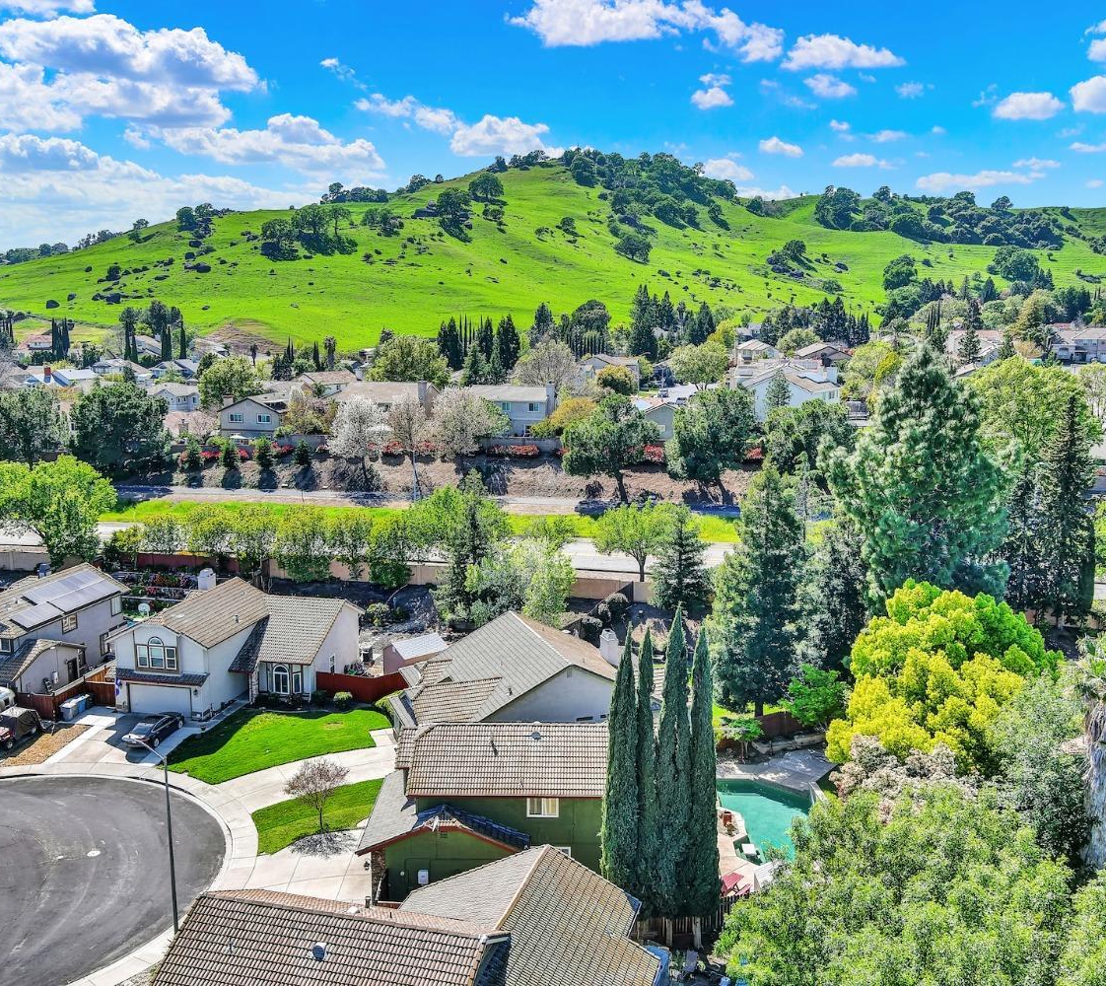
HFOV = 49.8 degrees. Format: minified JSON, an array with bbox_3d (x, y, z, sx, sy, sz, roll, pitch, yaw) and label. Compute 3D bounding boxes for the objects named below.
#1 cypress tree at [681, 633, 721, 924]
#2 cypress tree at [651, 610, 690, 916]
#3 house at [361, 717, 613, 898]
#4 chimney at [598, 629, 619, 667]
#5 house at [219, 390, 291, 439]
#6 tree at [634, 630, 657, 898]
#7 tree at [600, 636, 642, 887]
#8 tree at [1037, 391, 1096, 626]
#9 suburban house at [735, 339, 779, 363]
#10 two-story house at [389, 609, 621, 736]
[{"bbox_3d":[6.708,13.011,53.259,1.800,14.709,1.800,1,10,7],"label":"cypress tree"},{"bbox_3d":[5.394,12.652,53.309,1.800,15.415,1.800,1,10,6],"label":"cypress tree"},{"bbox_3d":[-3.302,15.702,62.691,13.800,7.350,10.600,0,9,1],"label":"house"},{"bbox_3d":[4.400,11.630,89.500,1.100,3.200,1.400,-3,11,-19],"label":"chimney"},{"bbox_3d":[-43.874,-11.405,185.037,10.590,7.800,13.000,2,9,15],"label":"house"},{"bbox_3d":[4.324,13.267,54.099,1.600,14.850,1.600,0,9,0],"label":"tree"},{"bbox_3d":[3.397,13.216,54.279,2.000,14.900,2.000,0,9,0],"label":"tree"},{"bbox_3d":[43.510,1.520,100.800,5.300,20.300,5.300,0,10,0],"label":"tree"},{"bbox_3d":[45.480,-30.510,265.740,10.500,7.400,10.500,4,11,20],"label":"suburban house"},{"bbox_3d":[-2.540,13.110,84.330,18.400,6.100,14.600,-3,11,-19],"label":"two-story house"}]

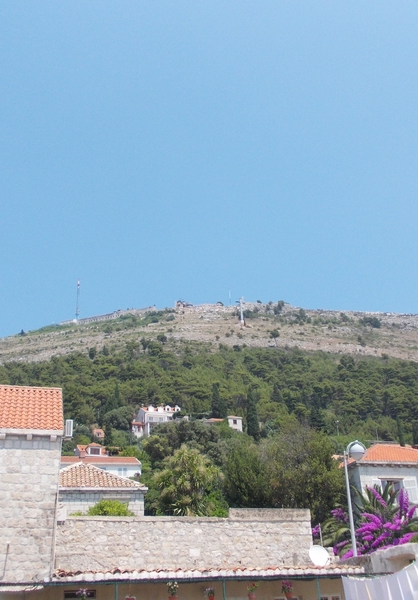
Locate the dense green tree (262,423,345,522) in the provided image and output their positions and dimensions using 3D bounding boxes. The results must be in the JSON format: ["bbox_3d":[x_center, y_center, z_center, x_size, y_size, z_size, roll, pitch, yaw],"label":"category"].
[{"bbox_3d":[4.406,8.591,29.150,4.100,6.100,4.000,-2,-24,0],"label":"dense green tree"}]

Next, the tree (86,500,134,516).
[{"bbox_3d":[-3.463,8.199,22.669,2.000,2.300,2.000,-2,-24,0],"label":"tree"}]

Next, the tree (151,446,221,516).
[{"bbox_3d":[-0.951,8.506,27.412,3.100,4.600,3.000,-2,-24,0],"label":"tree"}]

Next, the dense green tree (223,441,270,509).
[{"bbox_3d":[1.874,9.163,29.811,2.700,5.150,2.700,-2,-24,0],"label":"dense green tree"}]

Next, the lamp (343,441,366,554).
[{"bbox_3d":[4.560,6.459,19.487,0.680,4.400,0.480,-2,-24,0],"label":"lamp"}]

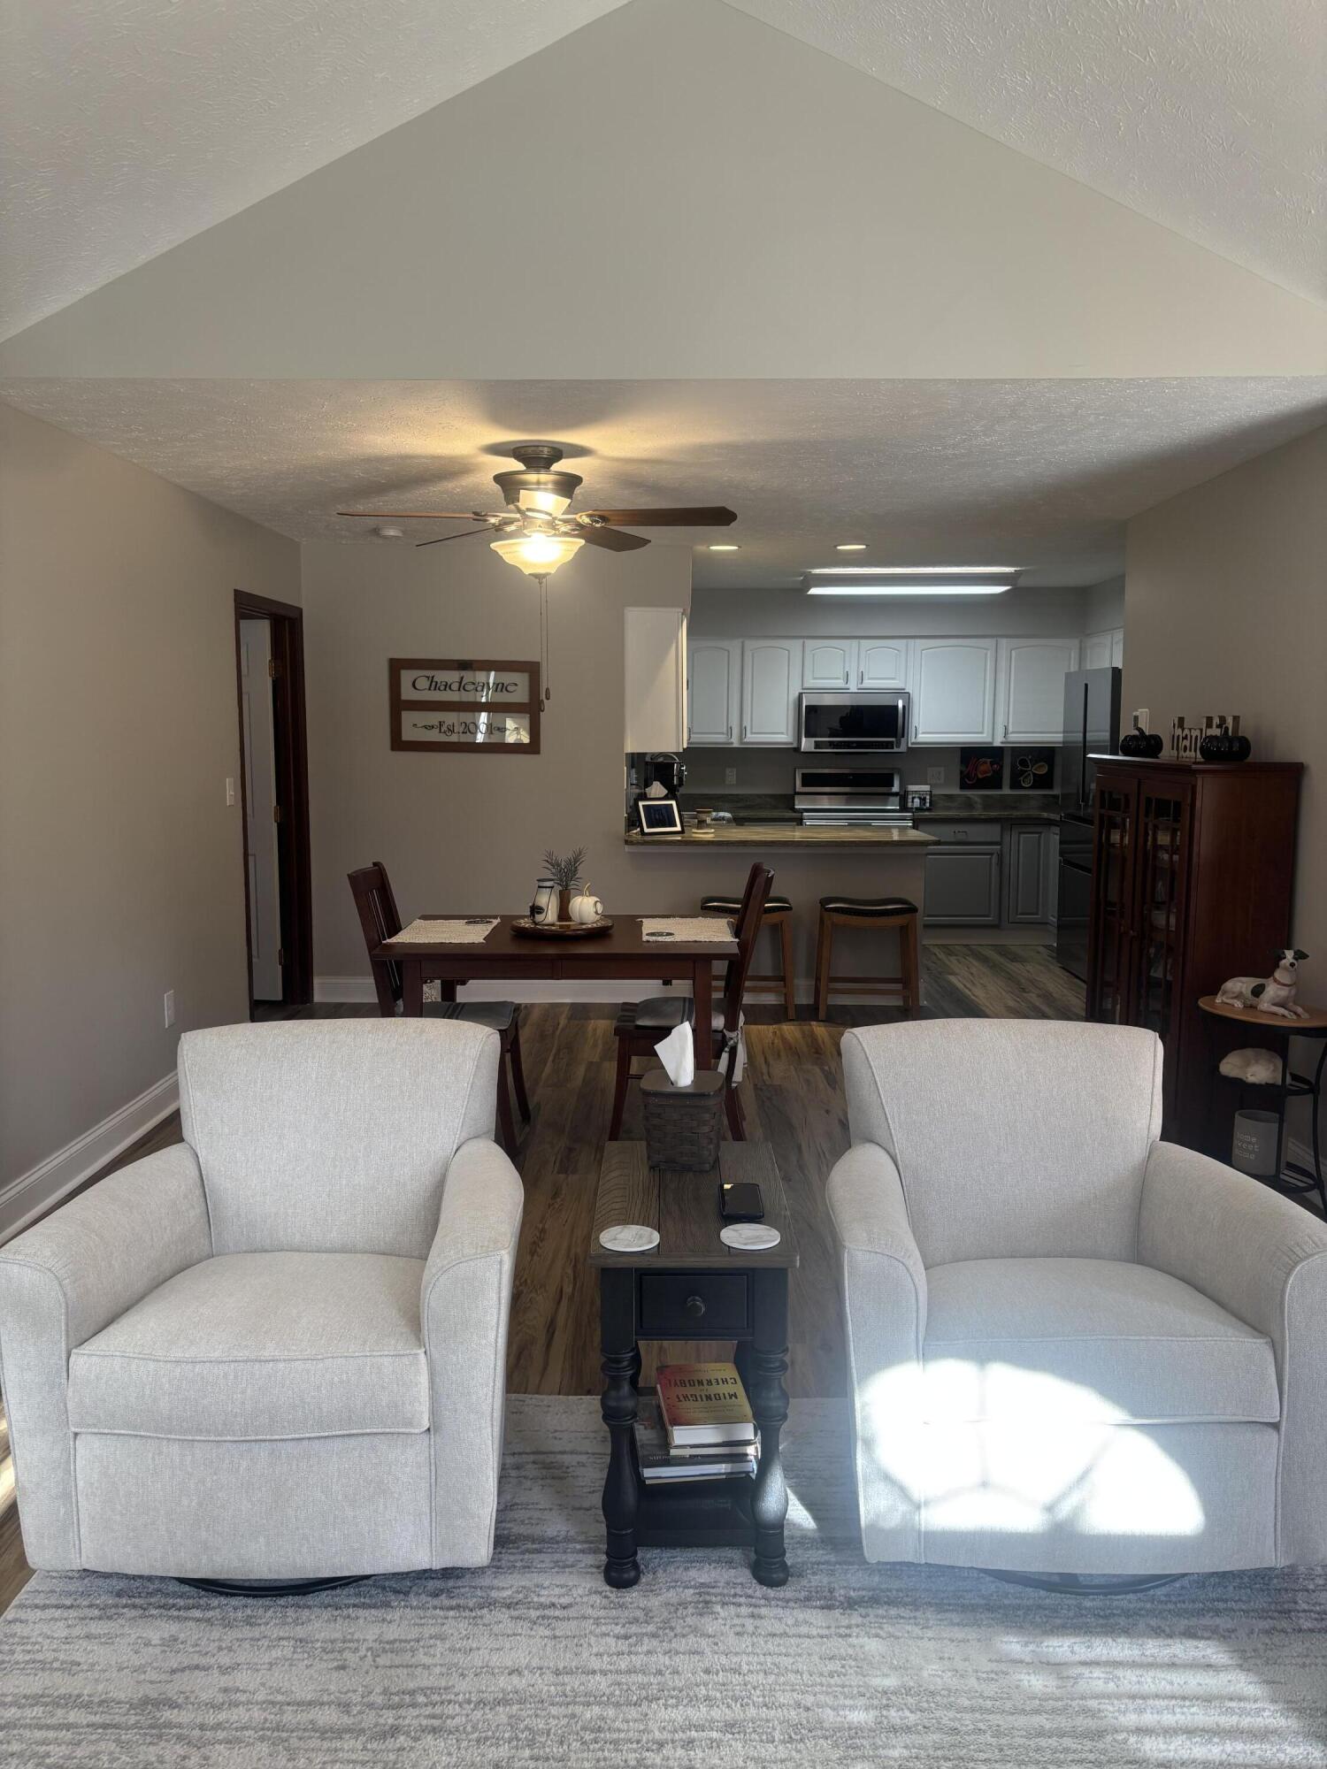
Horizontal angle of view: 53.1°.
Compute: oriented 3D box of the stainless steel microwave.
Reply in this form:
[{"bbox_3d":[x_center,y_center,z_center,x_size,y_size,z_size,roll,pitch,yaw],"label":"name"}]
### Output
[{"bbox_3d":[1.347,-1.153,9.470,0.757,0.420,0.400,0,7,1],"label":"stainless steel microwave"}]

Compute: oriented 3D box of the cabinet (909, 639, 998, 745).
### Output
[{"bbox_3d":[1.988,-1.343,9.306,0.620,0.765,0.320,0,7,1],"label":"cabinet"}]

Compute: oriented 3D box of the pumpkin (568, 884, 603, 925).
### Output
[{"bbox_3d":[-0.282,0.073,4.838,0.130,0.148,0.130,0,7,1],"label":"pumpkin"}]

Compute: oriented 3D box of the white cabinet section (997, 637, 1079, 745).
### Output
[{"bbox_3d":[2.624,-1.365,9.482,0.588,0.756,0.330,0,7,1],"label":"white cabinet section"}]

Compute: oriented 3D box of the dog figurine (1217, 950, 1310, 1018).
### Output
[{"bbox_3d":[1.857,0.291,4.114,0.130,0.205,0.285,-6,9,-42],"label":"dog figurine"}]

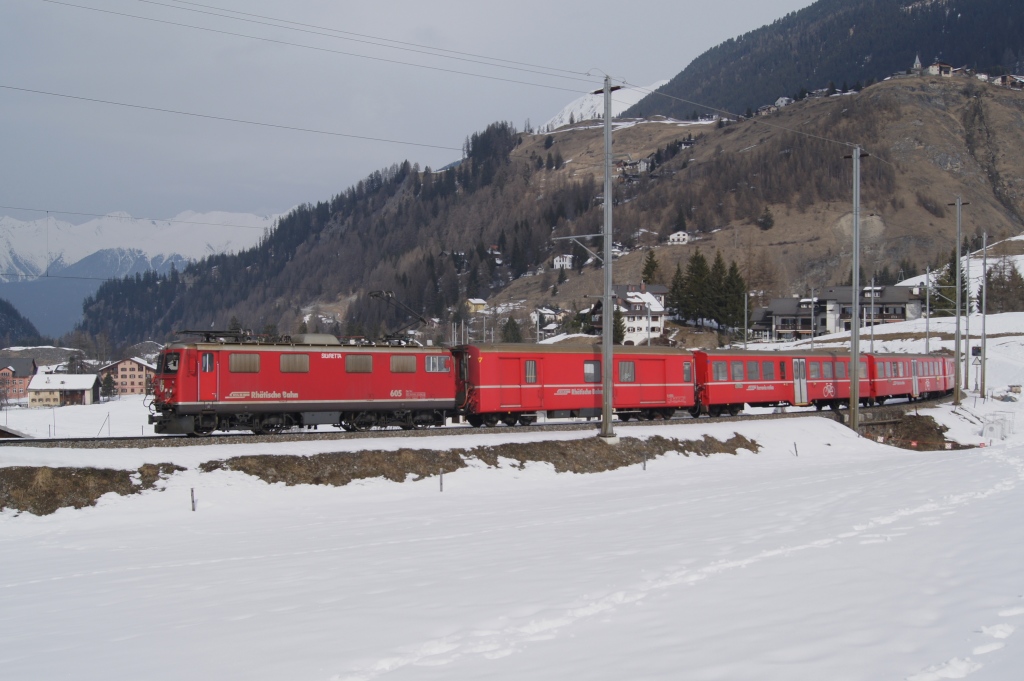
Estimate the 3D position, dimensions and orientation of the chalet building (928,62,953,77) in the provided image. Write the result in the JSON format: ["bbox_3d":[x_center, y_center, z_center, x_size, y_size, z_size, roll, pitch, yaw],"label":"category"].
[{"bbox_3d":[324.314,-205.077,710.000,12.000,9.800,12.500,0,1,-13],"label":"chalet building"}]

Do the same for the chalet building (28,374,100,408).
[{"bbox_3d":[-155.279,17.599,326.000,20.000,11.400,11.000,0,1,-8],"label":"chalet building"}]

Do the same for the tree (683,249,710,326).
[{"bbox_3d":[40.271,-11.465,205.000,6.000,17.000,6.000,0,1,0],"label":"tree"}]

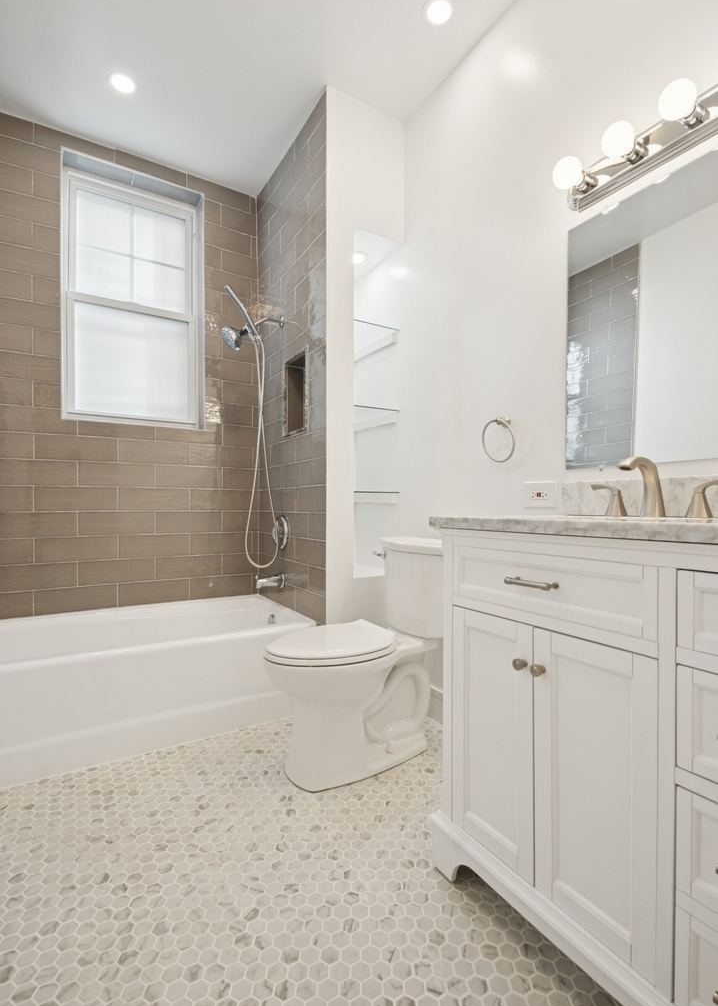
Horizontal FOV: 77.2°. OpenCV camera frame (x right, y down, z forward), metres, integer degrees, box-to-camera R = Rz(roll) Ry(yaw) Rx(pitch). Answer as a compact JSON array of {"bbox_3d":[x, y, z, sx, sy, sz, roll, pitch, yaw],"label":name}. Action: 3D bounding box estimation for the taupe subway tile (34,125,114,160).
[{"bbox_3d":[-1.338,-1.684,2.128,0.326,0.089,0.010,0,0,-29],"label":"taupe subway tile"}]

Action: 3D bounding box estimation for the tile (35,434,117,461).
[{"bbox_3d":[-1.222,-0.235,1.956,0.306,0.105,0.009,0,0,-32],"label":"tile"}]

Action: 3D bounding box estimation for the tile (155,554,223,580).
[{"bbox_3d":[-0.828,0.316,2.207,0.309,0.107,0.009,0,0,-32],"label":"tile"}]

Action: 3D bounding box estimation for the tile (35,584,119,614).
[{"bbox_3d":[-1.333,0.457,2.131,0.338,0.115,0.010,0,0,-29],"label":"tile"}]

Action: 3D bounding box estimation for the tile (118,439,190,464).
[{"bbox_3d":[-0.960,-0.234,2.121,0.309,0.106,0.009,0,0,-32],"label":"tile"}]

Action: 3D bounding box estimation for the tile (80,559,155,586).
[{"bbox_3d":[-1.162,0.336,2.172,0.328,0.115,0.010,0,0,-31],"label":"tile"}]

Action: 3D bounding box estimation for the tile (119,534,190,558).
[{"bbox_3d":[-1.020,0.218,2.257,0.328,0.115,0.010,0,0,-31],"label":"tile"}]

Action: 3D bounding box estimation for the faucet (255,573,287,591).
[{"bbox_3d":[-0.447,0.389,2.228,0.132,0.070,0.062,0,0,-30],"label":"faucet"}]

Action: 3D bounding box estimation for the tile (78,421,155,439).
[{"bbox_3d":[-1.162,-0.350,2.171,0.328,0.077,0.010,0,0,-31],"label":"tile"}]

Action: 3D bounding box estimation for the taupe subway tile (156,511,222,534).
[{"bbox_3d":[-0.879,0.101,2.342,0.328,0.115,0.010,0,0,-31],"label":"taupe subway tile"}]

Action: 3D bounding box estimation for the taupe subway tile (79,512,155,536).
[{"bbox_3d":[-1.185,0.102,2.212,0.335,0.117,0.010,0,0,-29],"label":"taupe subway tile"}]

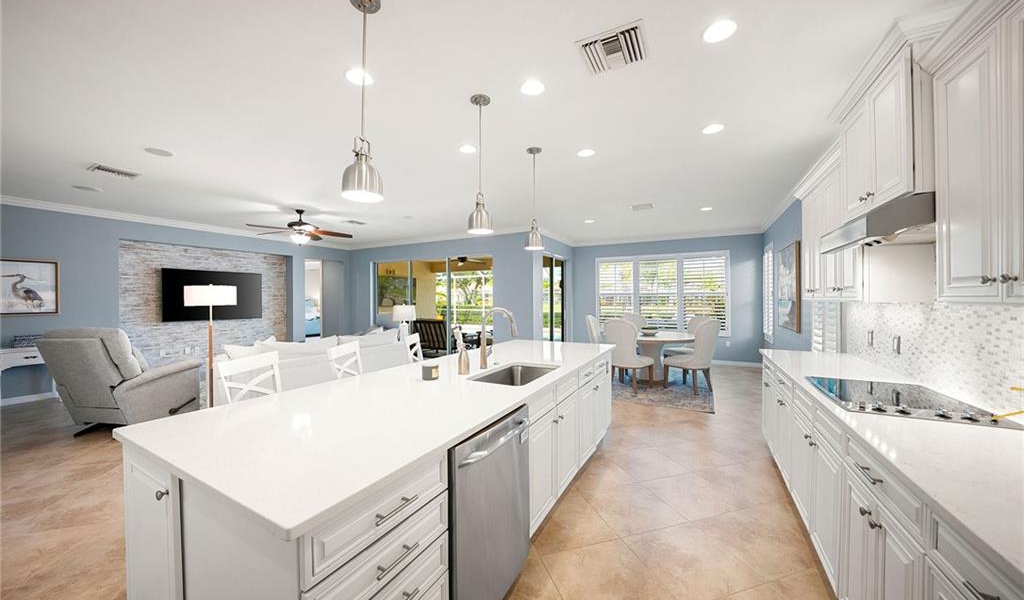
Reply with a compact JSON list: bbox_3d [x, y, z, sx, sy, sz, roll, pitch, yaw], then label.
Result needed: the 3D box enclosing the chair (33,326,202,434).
[{"bbox_3d":[-4.260,0.864,3.770,0.750,1.100,1.020,0,0,-3],"label":"chair"}]

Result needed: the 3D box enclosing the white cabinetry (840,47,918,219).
[{"bbox_3d":[1.940,-0.739,1.585,0.400,0.610,0.737,-1,0,29],"label":"white cabinetry"}]

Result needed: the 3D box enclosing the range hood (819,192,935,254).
[{"bbox_3d":[1.897,-0.350,1.617,0.510,0.160,0.730,-1,0,29],"label":"range hood"}]

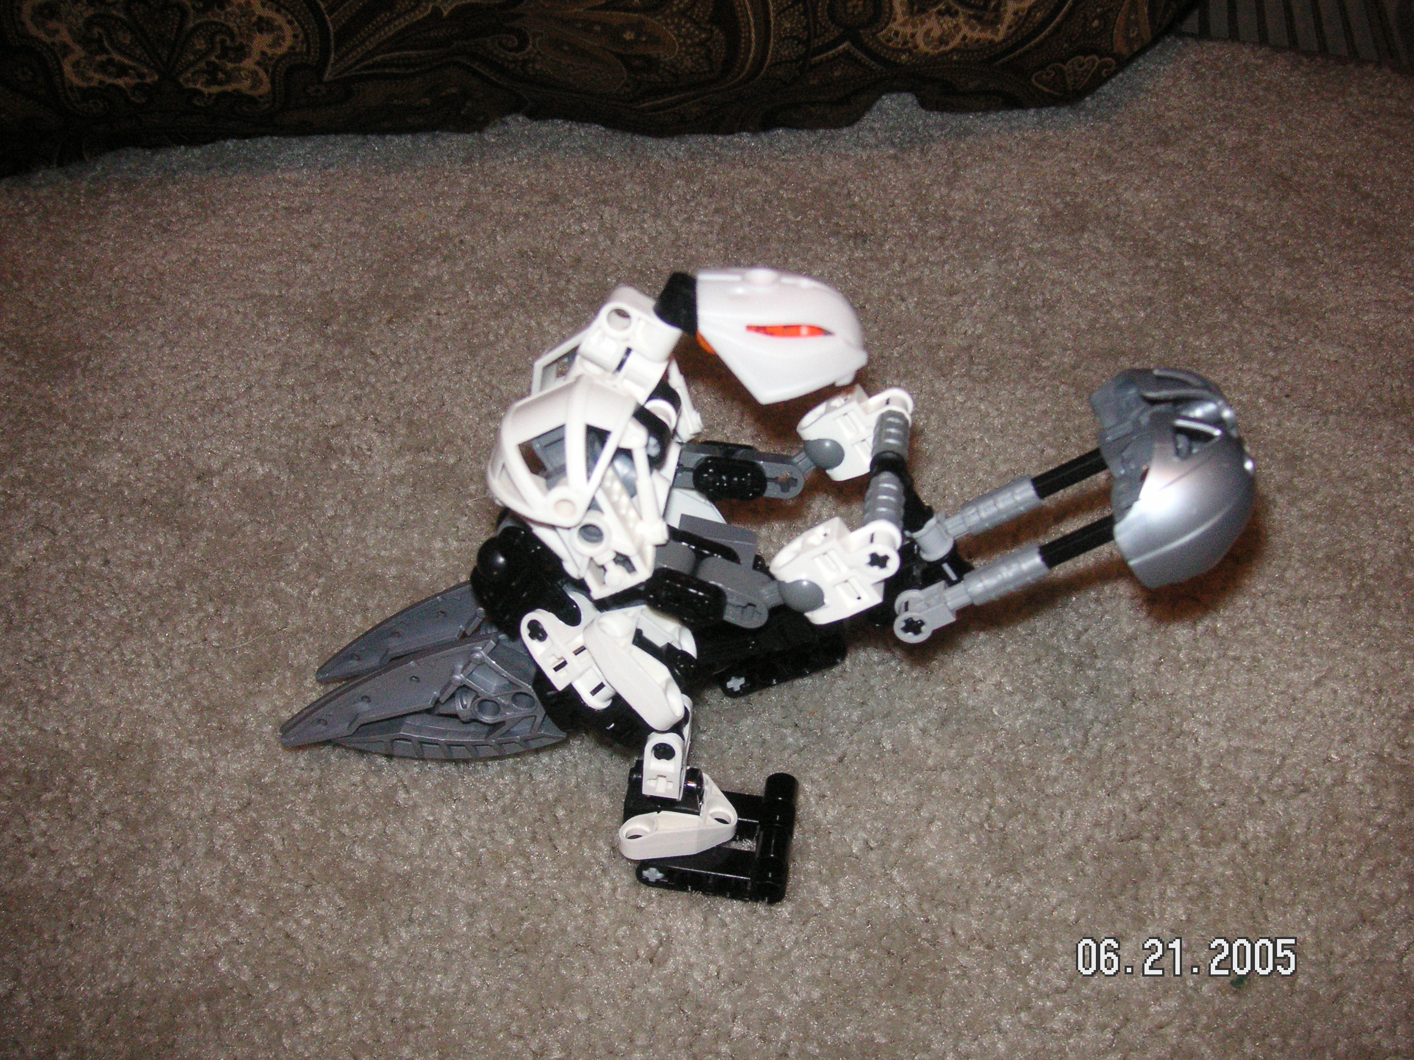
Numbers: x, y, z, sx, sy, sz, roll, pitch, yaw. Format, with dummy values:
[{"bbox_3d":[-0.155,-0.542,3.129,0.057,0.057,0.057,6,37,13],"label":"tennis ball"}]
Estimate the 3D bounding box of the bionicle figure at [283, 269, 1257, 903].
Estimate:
[{"bbox_3d":[0.006,-0.001,0.321,0.204,0.119,0.102,5,37,6],"label":"bionicle figure"}]

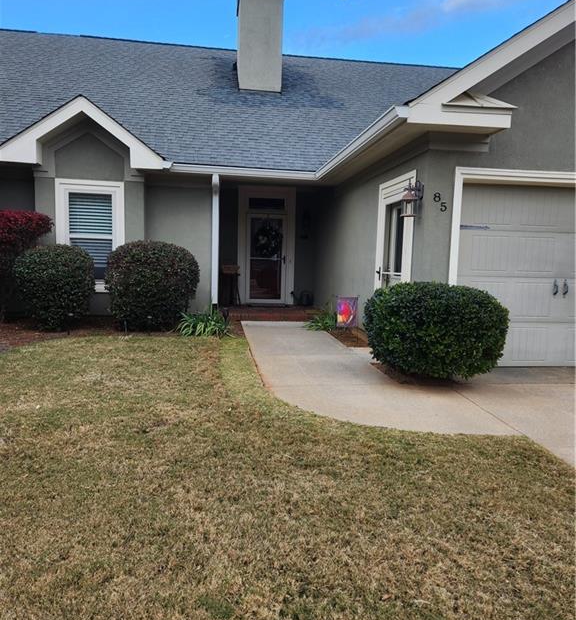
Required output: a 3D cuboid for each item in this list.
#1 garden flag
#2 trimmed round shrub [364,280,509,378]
[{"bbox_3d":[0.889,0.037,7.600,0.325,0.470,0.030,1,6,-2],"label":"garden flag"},{"bbox_3d":[1.513,0.205,5.397,1.400,0.980,1.280,1,6,0],"label":"trimmed round shrub"}]

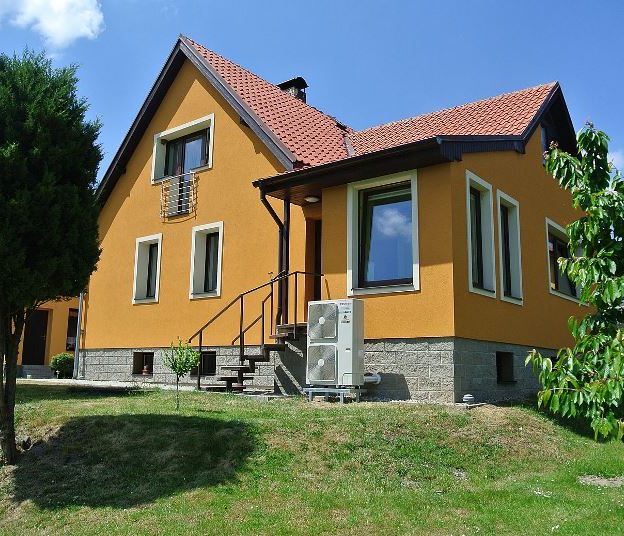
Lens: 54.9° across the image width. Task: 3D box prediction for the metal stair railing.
[{"bbox_3d":[-1.067,1.185,11.336,2.750,2.200,0.850,-7,-13,38],"label":"metal stair railing"}]

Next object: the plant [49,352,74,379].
[{"bbox_3d":[-7.295,2.839,17.500,0.750,0.746,0.750,-7,-13,38],"label":"plant"}]

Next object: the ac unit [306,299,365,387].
[{"bbox_3d":[0.387,1.227,9.854,0.915,1.355,0.330,-7,-13,38],"label":"ac unit"}]

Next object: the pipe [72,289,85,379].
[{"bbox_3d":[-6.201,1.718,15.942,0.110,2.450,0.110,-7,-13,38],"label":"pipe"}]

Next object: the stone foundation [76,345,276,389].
[{"bbox_3d":[-3.305,2.296,13.879,7.050,0.870,0.400,-7,-13,38],"label":"stone foundation"}]

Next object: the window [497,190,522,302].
[{"bbox_3d":[3.674,-0.354,11.282,0.200,2.060,1.090,-7,-13,38],"label":"window"}]

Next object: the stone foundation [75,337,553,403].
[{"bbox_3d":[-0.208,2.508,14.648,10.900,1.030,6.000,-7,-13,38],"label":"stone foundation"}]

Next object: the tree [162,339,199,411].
[{"bbox_3d":[-2.139,1.727,9.700,0.580,1.066,0.580,1,-10,0],"label":"tree"}]

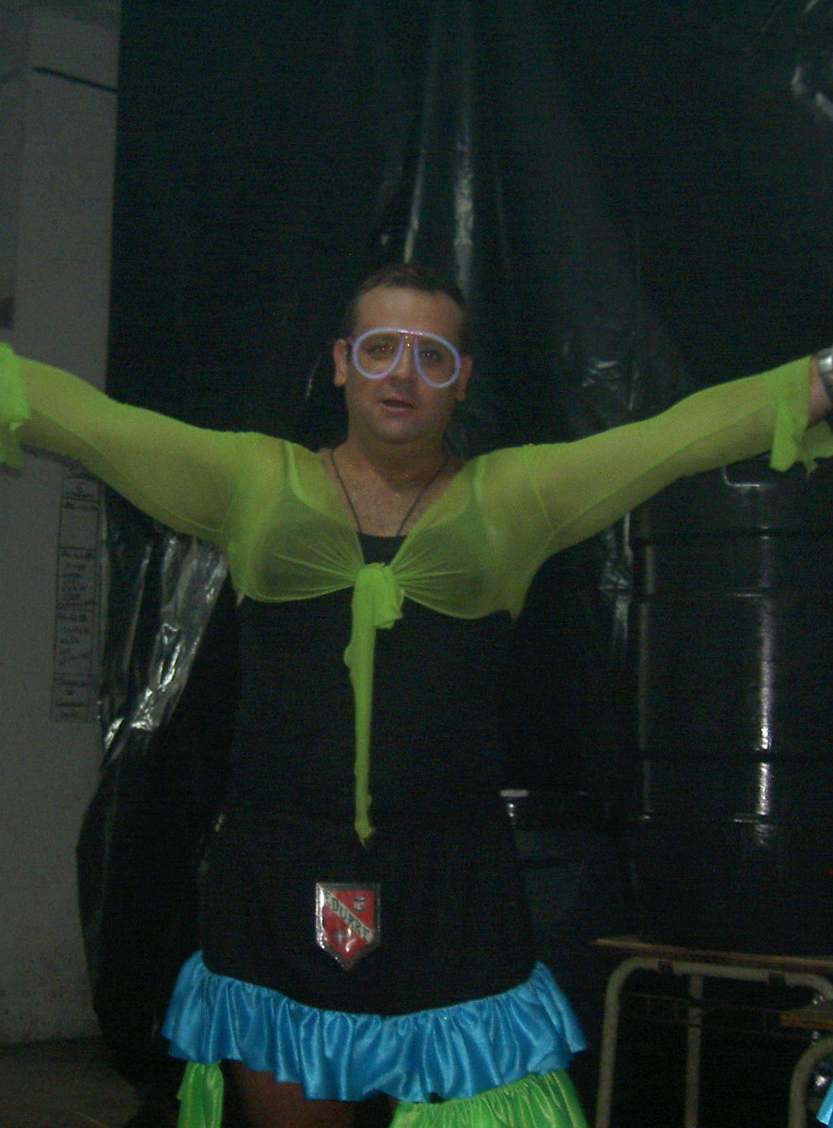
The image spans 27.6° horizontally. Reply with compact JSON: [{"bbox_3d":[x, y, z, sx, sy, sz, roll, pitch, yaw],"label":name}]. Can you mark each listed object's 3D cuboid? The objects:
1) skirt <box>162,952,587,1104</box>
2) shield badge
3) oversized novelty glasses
[{"bbox_3d":[-0.058,0.617,2.340,0.580,0.155,0.430,1,-5,0],"label":"skirt"},{"bbox_3d":[-0.089,0.468,2.190,0.083,0.112,0.012,1,-5,5],"label":"shield badge"},{"bbox_3d":[-0.012,-0.288,2.365,0.155,0.073,0.120,7,7,-1],"label":"oversized novelty glasses"}]

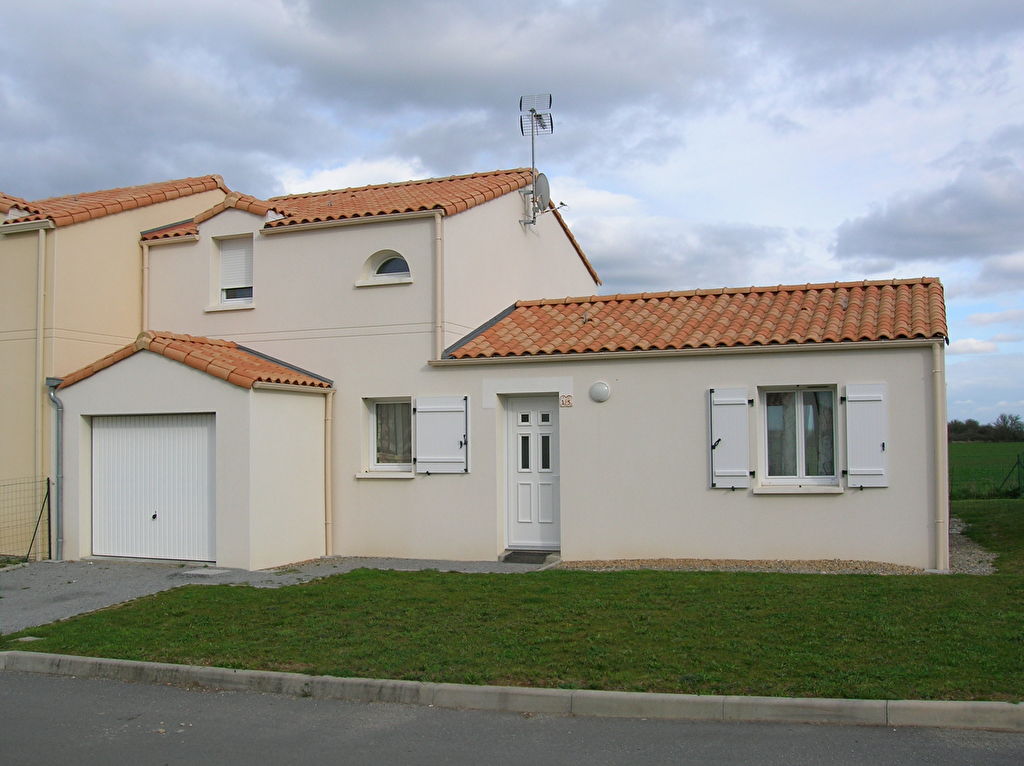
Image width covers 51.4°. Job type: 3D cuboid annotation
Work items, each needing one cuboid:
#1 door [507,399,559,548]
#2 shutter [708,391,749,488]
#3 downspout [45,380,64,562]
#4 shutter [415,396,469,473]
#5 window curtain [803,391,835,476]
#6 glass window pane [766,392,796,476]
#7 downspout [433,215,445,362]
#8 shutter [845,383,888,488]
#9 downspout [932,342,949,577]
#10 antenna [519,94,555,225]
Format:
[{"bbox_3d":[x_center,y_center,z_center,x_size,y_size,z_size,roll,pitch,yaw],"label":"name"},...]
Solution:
[{"bbox_3d":[0.325,1.248,14.695,0.880,2.130,0.080,-2,-4,22],"label":"door"},{"bbox_3d":[2.741,0.699,13.397,0.490,1.250,0.050,-2,-4,22],"label":"shutter"},{"bbox_3d":[-6.558,1.240,15.284,0.220,2.600,0.120,-2,-3,22],"label":"downspout"},{"bbox_3d":[-0.983,0.737,14.938,0.800,1.060,0.050,-2,-4,22],"label":"shutter"},{"bbox_3d":[3.909,0.645,13.544,0.400,1.090,0.080,-2,-3,22],"label":"window curtain"},{"bbox_3d":[3.348,0.640,13.218,0.380,1.055,0.030,-2,-3,23],"label":"glass window pane"},{"bbox_3d":[-1.036,-1.365,15.053,0.110,2.120,0.100,-2,-4,22],"label":"downspout"},{"bbox_3d":[4.330,0.640,12.963,0.466,1.272,0.045,-2,-3,22],"label":"shutter"},{"bbox_3d":[5.071,0.867,12.627,0.095,2.688,0.100,-2,-3,22],"label":"downspout"},{"bbox_3d":[0.415,-3.781,18.000,0.620,2.200,0.800,-1,-3,11],"label":"antenna"}]

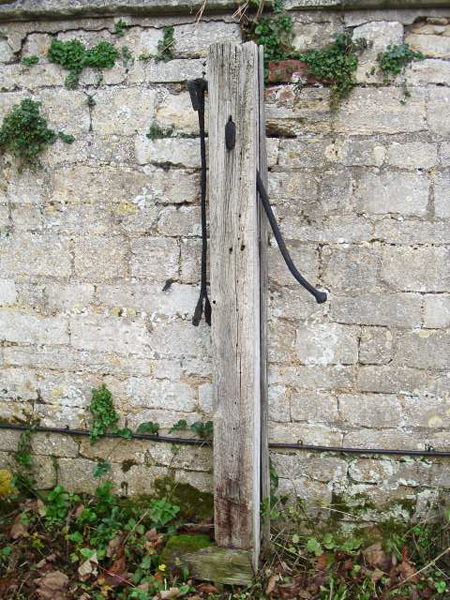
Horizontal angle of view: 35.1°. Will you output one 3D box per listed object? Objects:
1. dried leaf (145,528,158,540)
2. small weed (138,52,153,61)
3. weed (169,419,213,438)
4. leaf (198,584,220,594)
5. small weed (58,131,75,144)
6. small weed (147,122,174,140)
[{"bbox_3d":[-0.284,0.907,2.749,0.045,0.028,0.040,2,12,8],"label":"dried leaf"},{"bbox_3d":[-0.286,-0.876,2.558,0.047,0.027,0.030,2,12,8],"label":"small weed"},{"bbox_3d":[-0.150,0.560,3.103,0.182,0.059,0.070,1,9,8],"label":"weed"},{"bbox_3d":[-0.054,1.013,2.488,0.068,0.020,0.060,1,9,8],"label":"leaf"},{"bbox_3d":[-0.669,-0.686,3.003,0.052,0.054,0.045,1,9,8],"label":"small weed"},{"bbox_3d":[-0.265,-0.695,2.932,0.101,0.065,0.070,1,9,8],"label":"small weed"}]

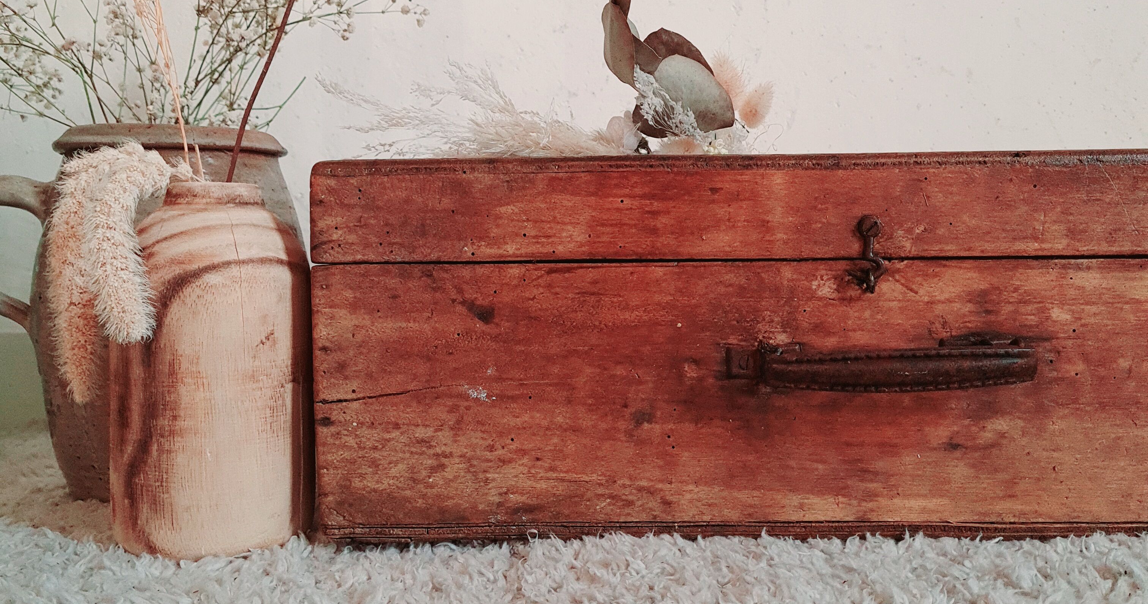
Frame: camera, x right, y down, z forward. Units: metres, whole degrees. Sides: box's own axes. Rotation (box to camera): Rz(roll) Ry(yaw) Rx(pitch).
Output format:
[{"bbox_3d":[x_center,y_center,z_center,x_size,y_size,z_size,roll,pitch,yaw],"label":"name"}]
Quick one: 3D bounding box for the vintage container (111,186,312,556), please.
[{"bbox_3d":[-0.197,0.030,0.619,0.106,0.188,0.106,0,6,0],"label":"vintage container"}]

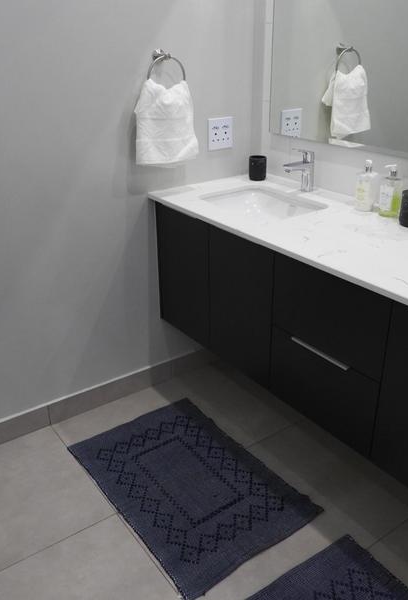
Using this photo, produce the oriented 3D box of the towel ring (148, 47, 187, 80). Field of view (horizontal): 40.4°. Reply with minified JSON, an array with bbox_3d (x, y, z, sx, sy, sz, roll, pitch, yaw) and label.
[{"bbox_3d":[-0.145,-0.835,2.069,0.168,0.185,0.066,-17,30,-32],"label":"towel ring"}]

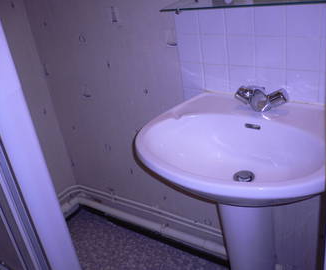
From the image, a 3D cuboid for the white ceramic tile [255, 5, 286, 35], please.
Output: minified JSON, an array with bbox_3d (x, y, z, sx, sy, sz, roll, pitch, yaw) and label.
[{"bbox_3d":[0.328,-0.351,1.107,0.099,0.099,0.010,12,34,35],"label":"white ceramic tile"}]

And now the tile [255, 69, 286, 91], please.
[{"bbox_3d":[0.353,-0.171,1.192,0.100,0.100,0.008,13,33,38],"label":"tile"}]

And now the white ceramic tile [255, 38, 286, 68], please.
[{"bbox_3d":[0.342,-0.262,1.153,0.099,0.099,0.010,12,34,35],"label":"white ceramic tile"}]

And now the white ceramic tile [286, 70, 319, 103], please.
[{"bbox_3d":[0.437,-0.155,1.141,0.099,0.099,0.010,12,34,35],"label":"white ceramic tile"}]

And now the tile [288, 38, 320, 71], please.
[{"bbox_3d":[0.417,-0.244,1.085,0.100,0.100,0.008,13,33,38],"label":"tile"}]

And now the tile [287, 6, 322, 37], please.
[{"bbox_3d":[0.408,-0.334,1.049,0.099,0.099,0.010,12,34,35],"label":"tile"}]

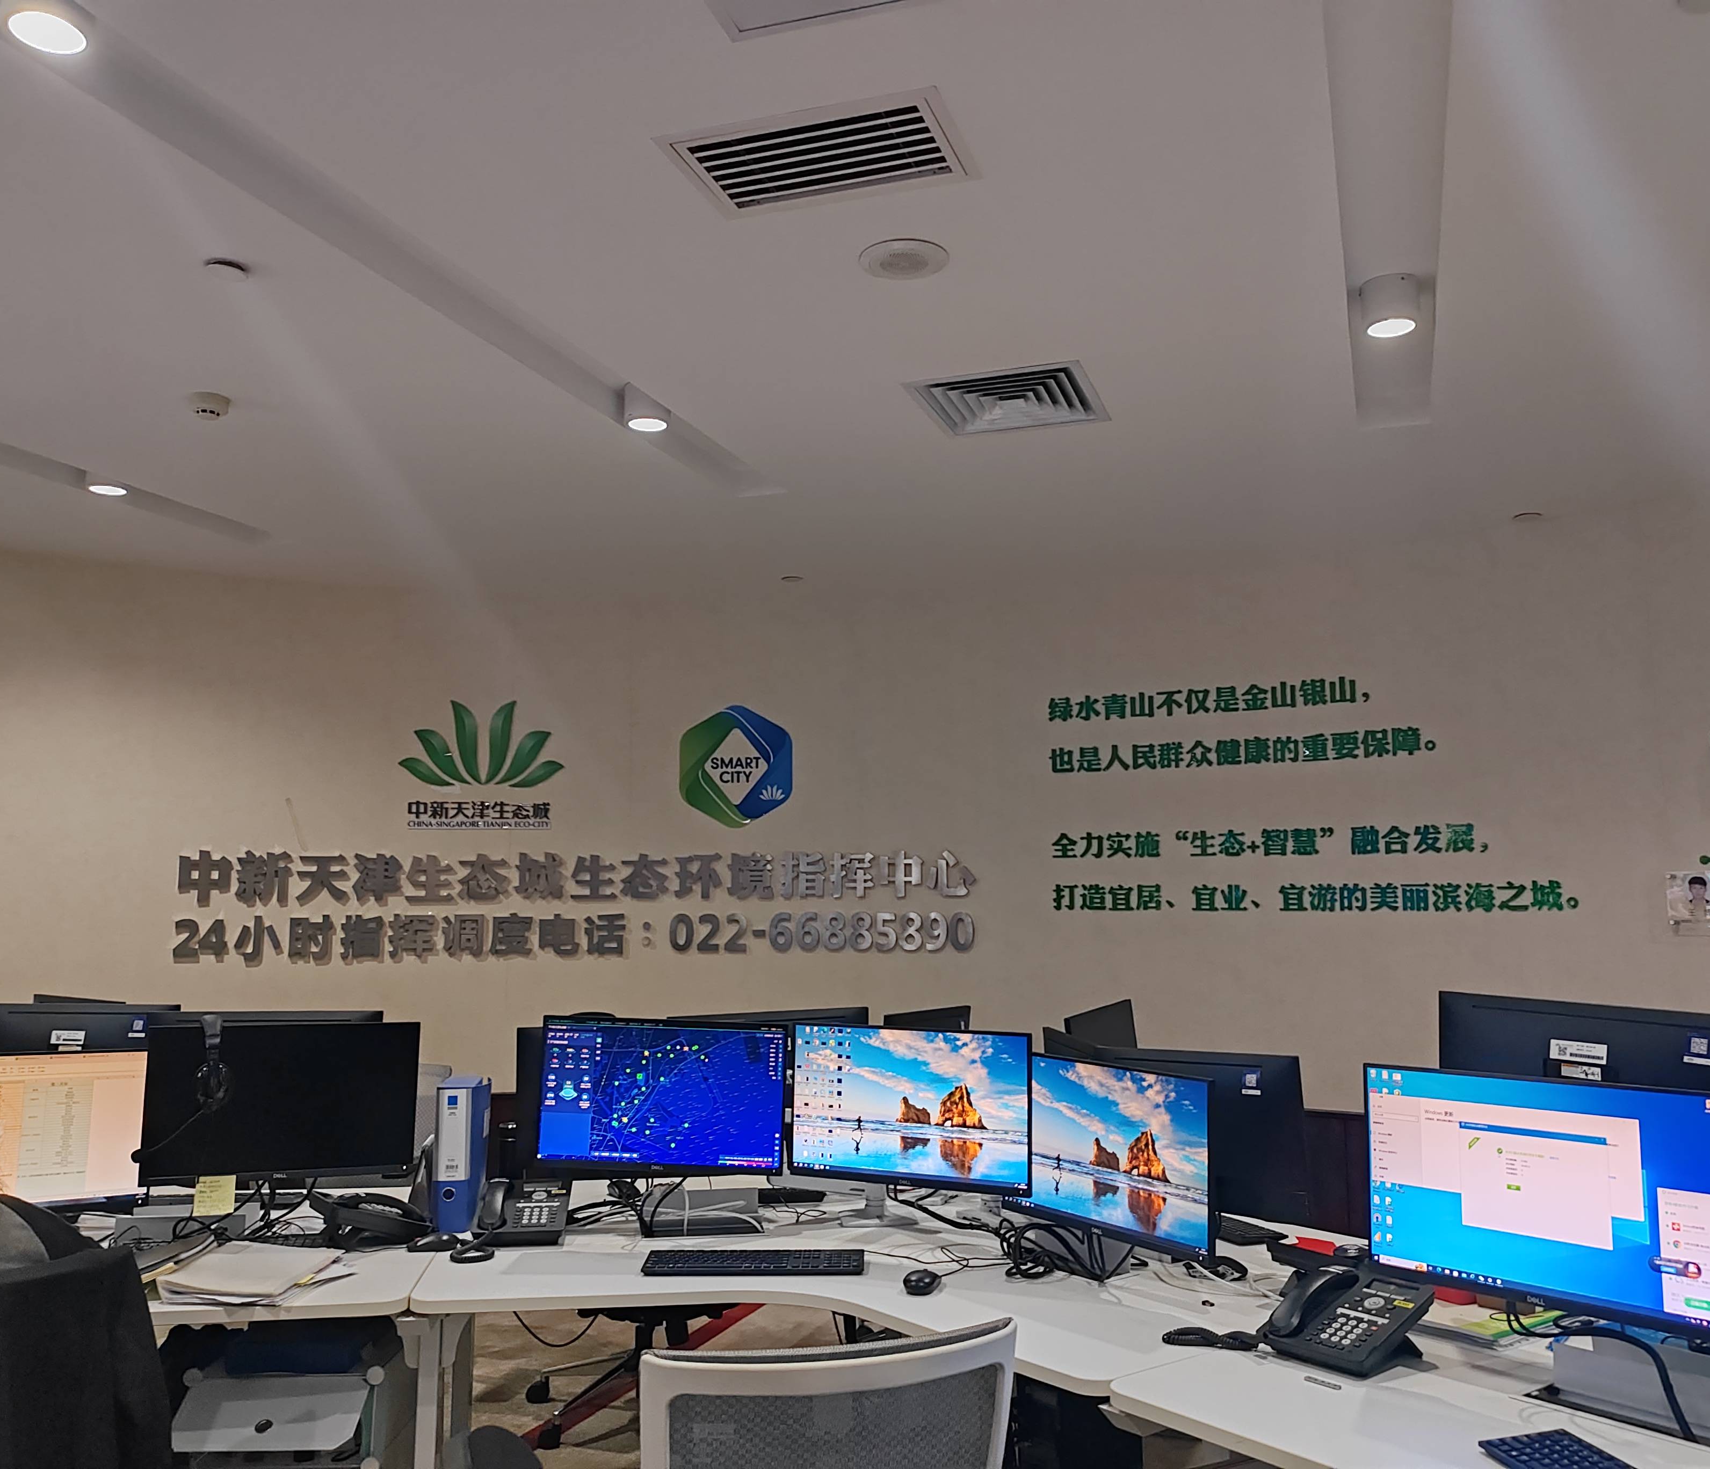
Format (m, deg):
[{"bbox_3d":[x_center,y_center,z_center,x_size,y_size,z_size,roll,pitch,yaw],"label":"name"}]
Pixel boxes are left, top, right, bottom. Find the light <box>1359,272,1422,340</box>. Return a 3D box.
[{"bbox_3d":[1.293,-1.033,3.688,0.130,0.110,0.130,-2,-7,19],"label":"light"}]

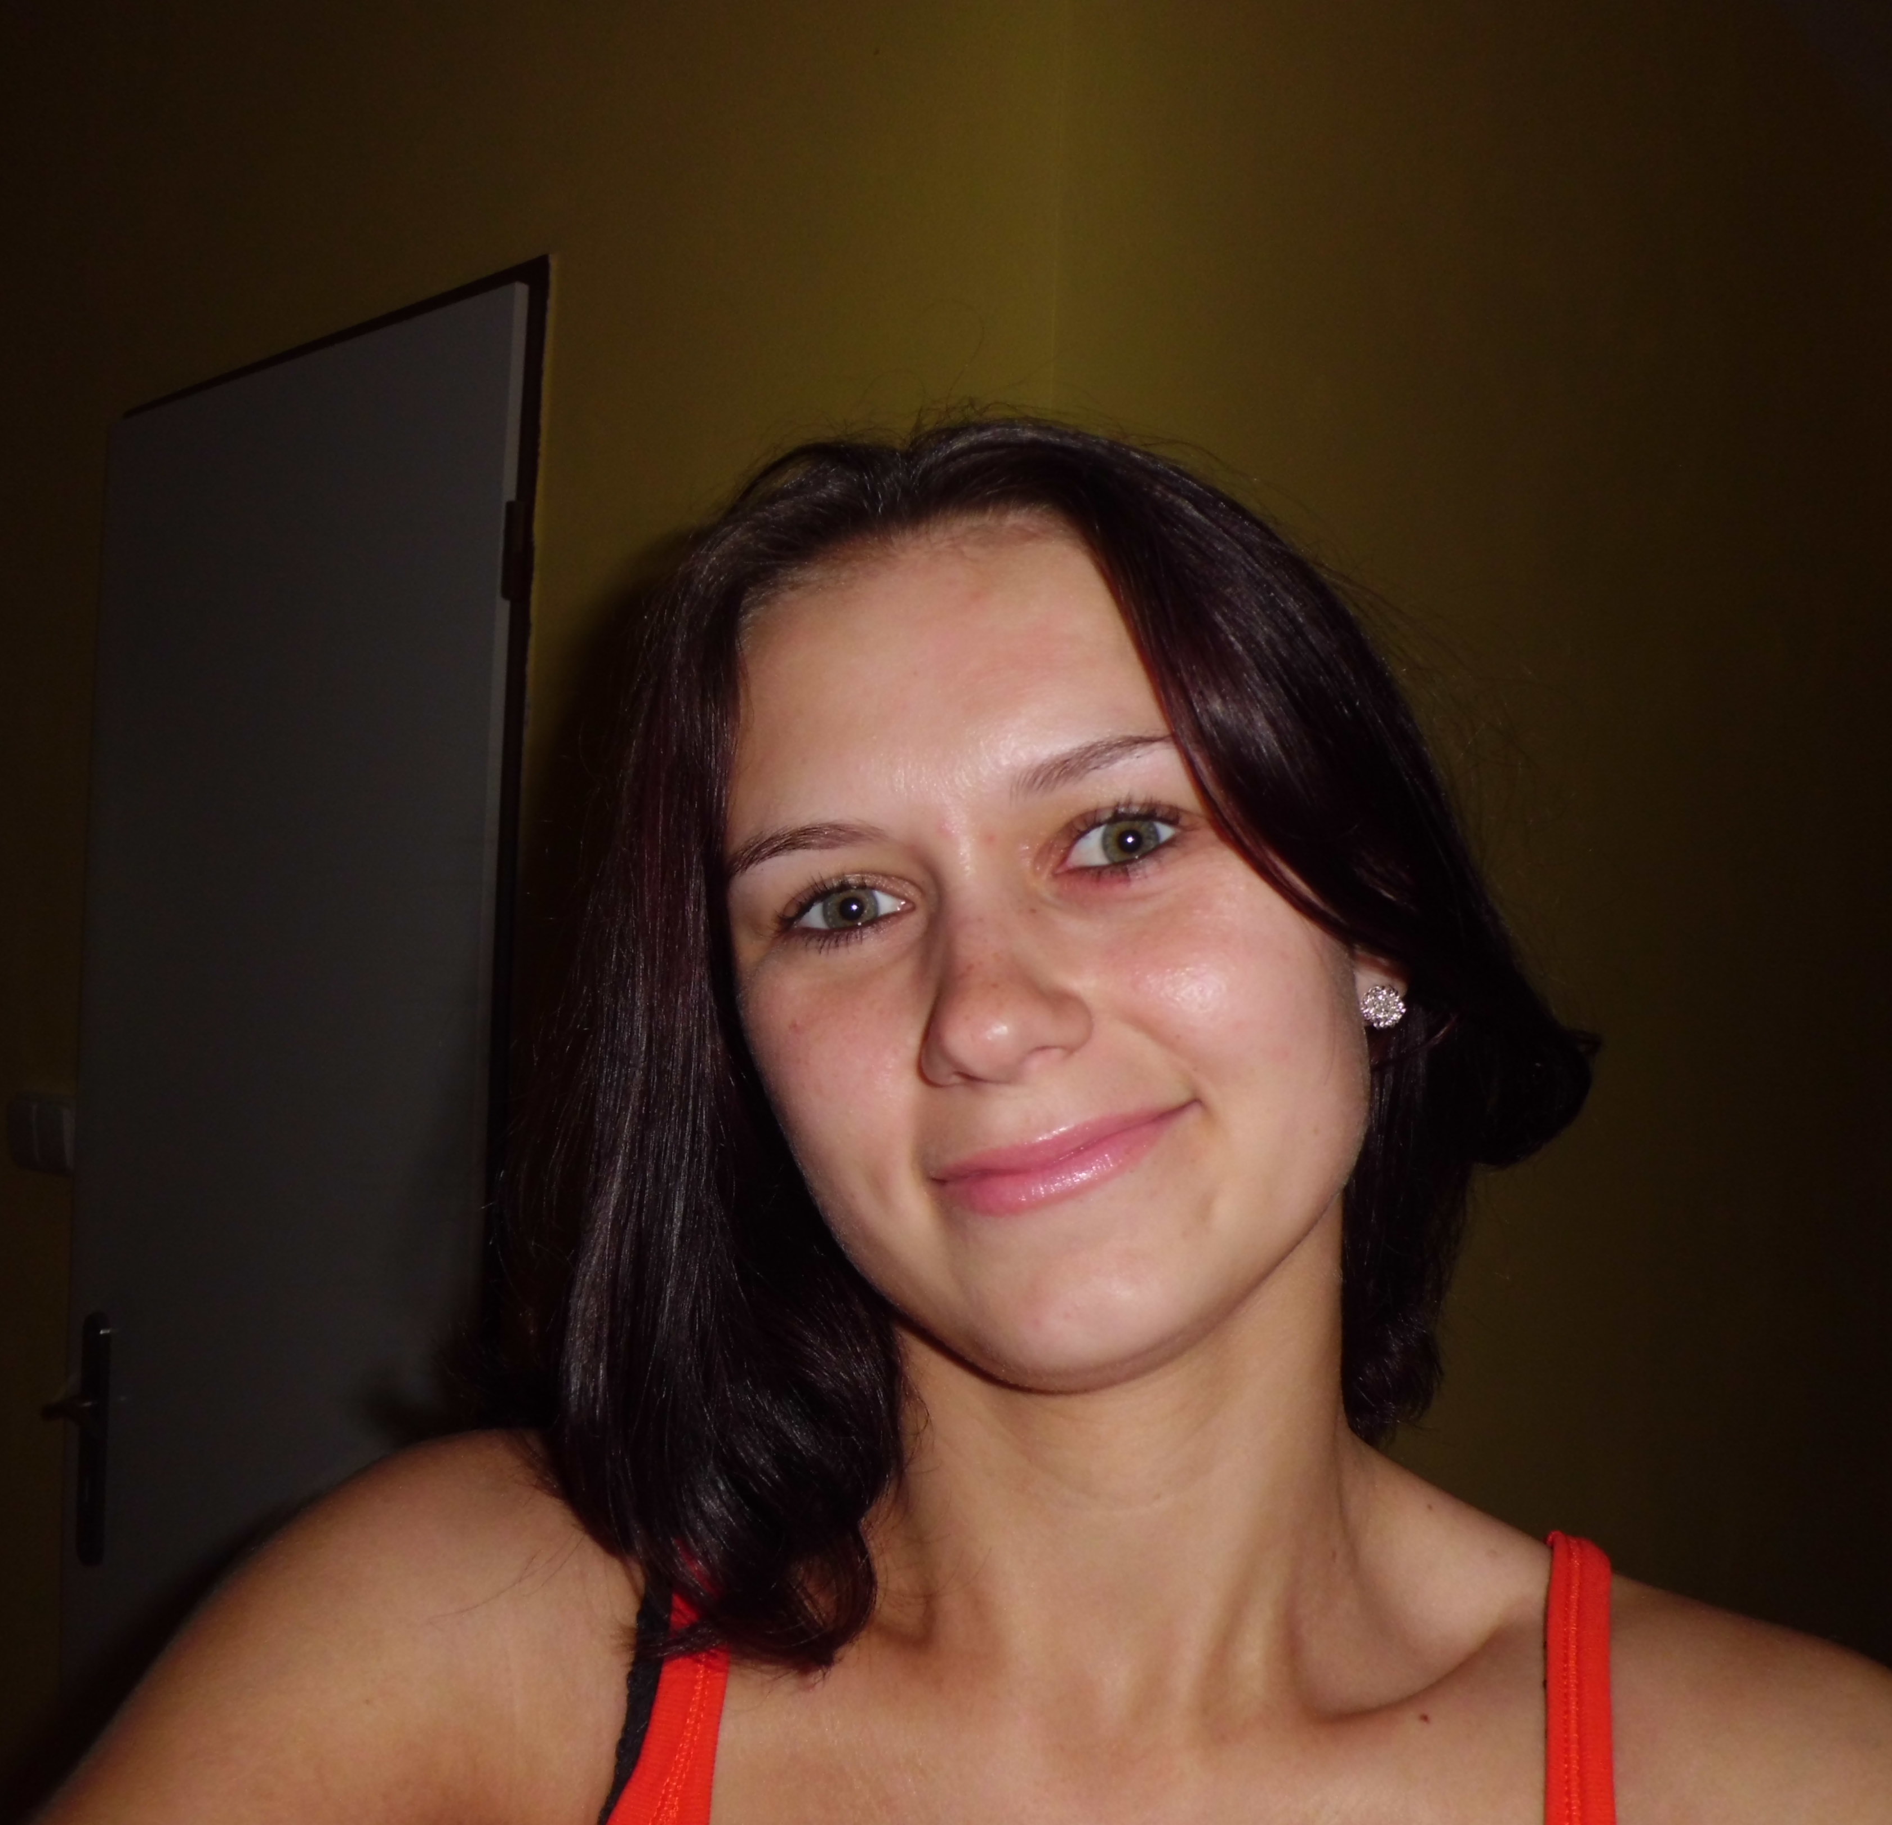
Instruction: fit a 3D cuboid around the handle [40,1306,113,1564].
[{"bbox_3d":[-0.800,0.506,1.710,0.130,0.245,0.053,1,-2,41],"label":"handle"}]

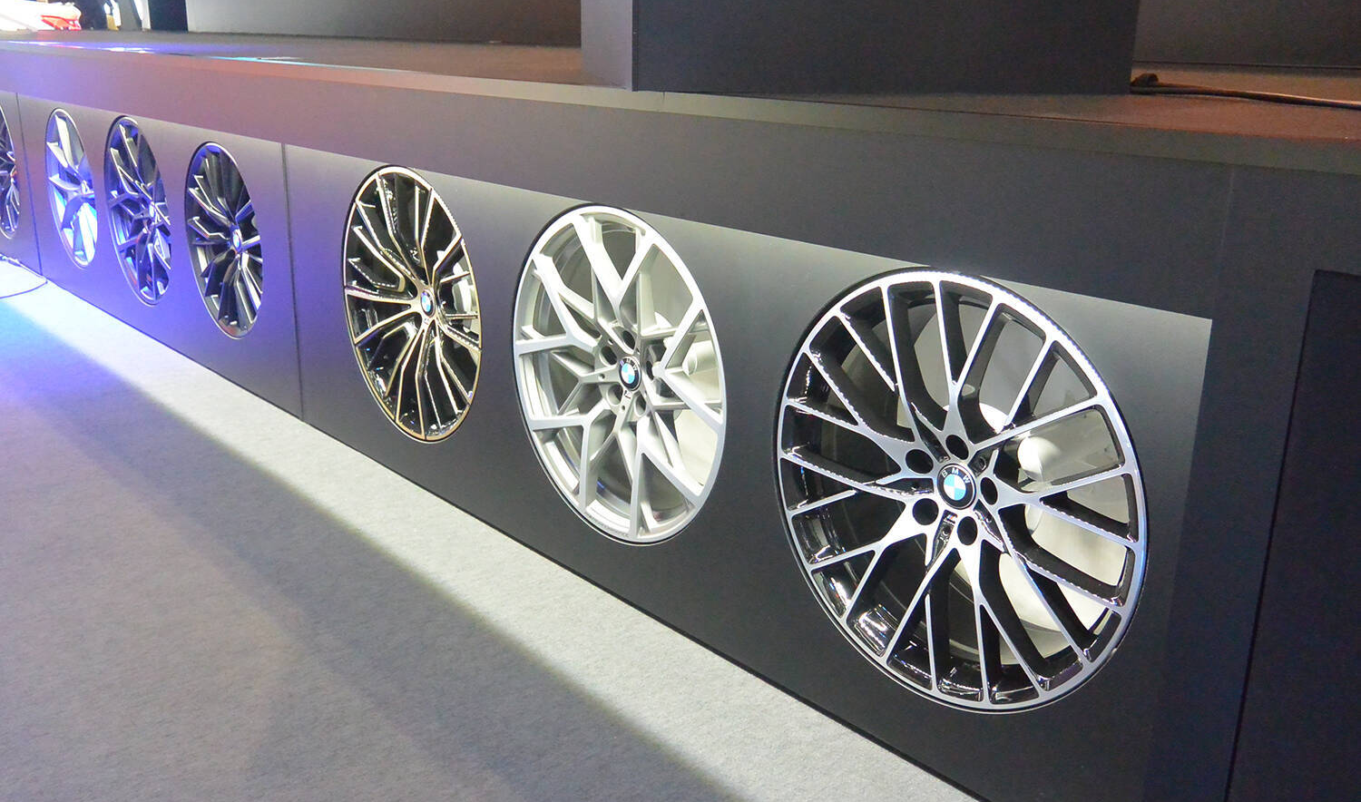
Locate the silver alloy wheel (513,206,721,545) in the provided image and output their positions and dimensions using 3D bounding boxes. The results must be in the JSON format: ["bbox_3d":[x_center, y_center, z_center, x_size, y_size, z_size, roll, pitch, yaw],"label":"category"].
[{"bbox_3d":[-0.034,-0.059,2.020,0.220,0.550,0.550,-15,23,-39],"label":"silver alloy wheel"}]

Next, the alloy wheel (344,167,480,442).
[{"bbox_3d":[-0.466,-0.209,2.487,0.220,0.550,0.550,-15,23,-39],"label":"alloy wheel"}]

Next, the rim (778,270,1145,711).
[{"bbox_3d":[0.399,0.093,1.554,0.220,0.550,0.550,-15,23,-39],"label":"rim"}]

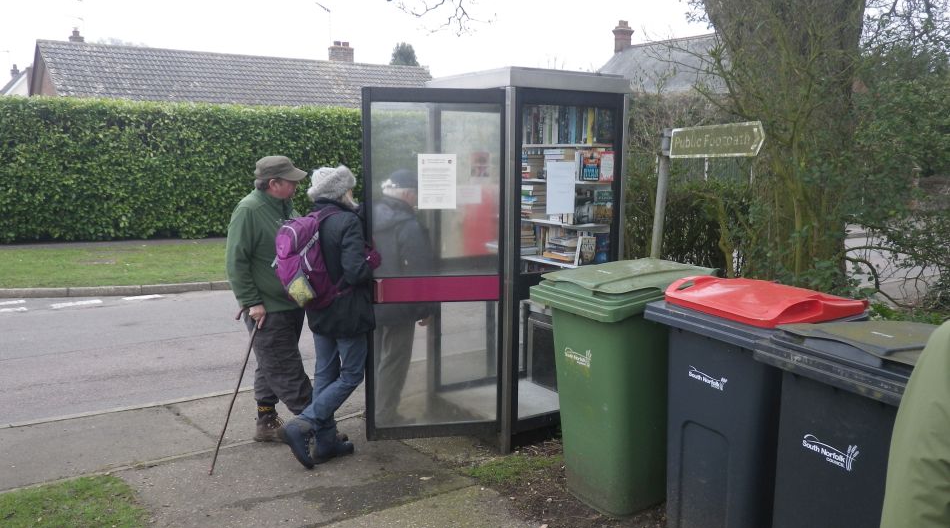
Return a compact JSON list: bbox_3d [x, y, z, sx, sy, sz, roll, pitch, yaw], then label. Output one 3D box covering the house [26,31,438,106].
[{"bbox_3d":[-7.576,-4.809,24.619,12.900,5.700,8.400,-5,10,-31],"label":"house"}]

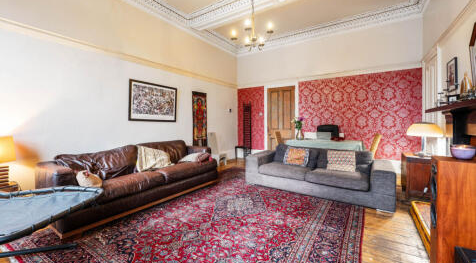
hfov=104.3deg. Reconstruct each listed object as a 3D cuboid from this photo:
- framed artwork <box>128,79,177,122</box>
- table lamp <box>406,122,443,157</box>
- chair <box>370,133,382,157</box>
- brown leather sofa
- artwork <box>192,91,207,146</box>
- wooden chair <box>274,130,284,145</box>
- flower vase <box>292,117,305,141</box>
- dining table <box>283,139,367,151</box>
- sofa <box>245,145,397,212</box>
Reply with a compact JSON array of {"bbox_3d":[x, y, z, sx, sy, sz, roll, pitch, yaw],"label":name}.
[{"bbox_3d":[-1.572,-0.541,3.529,0.030,0.710,0.952,2,3,35],"label":"framed artwork"},{"bbox_3d":[2.900,0.100,2.858,0.390,0.530,0.390,1,3,32],"label":"table lamp"},{"bbox_3d":[2.465,0.488,3.655,0.560,0.920,0.450,1,3,31],"label":"chair"},{"bbox_3d":[-1.443,0.598,2.984,0.970,0.790,2.320,2,3,35],"label":"brown leather sofa"},{"bbox_3d":[-0.912,-0.264,4.476,0.030,1.345,0.447,2,3,35],"label":"artwork"},{"bbox_3d":[1.128,0.458,4.459,0.560,0.920,0.450,1,3,31],"label":"wooden chair"},{"bbox_3d":[1.365,-0.073,4.110,0.290,0.530,0.270,1,3,31],"label":"flower vase"},{"bbox_3d":[1.806,0.563,4.056,1.450,0.740,0.820,1,3,31],"label":"dining table"},{"bbox_3d":[1.288,0.634,3.183,2.090,0.680,0.970,1,3,32],"label":"sofa"}]

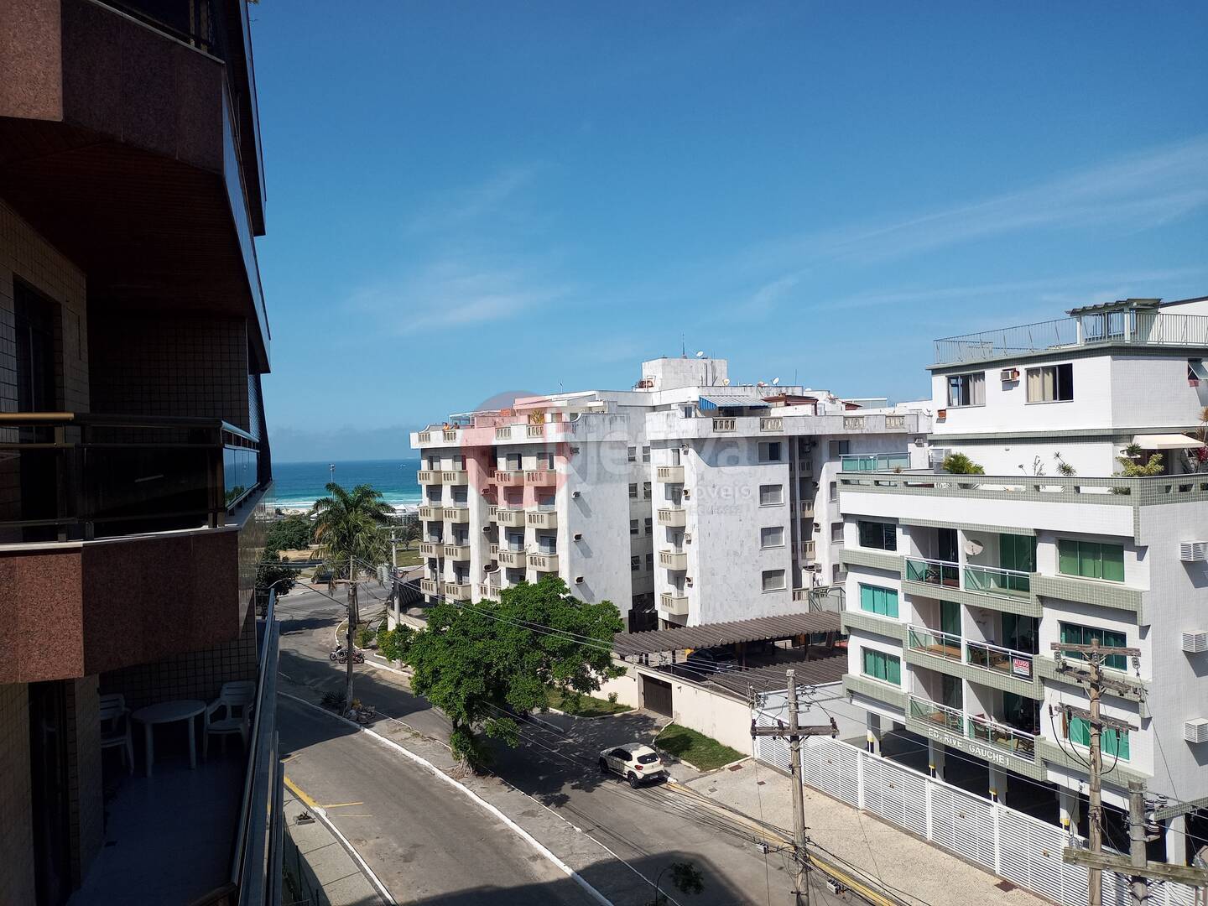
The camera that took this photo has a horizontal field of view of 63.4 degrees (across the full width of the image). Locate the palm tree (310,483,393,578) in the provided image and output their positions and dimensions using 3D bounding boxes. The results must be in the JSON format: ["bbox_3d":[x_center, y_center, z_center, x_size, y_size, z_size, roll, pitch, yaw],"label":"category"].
[{"bbox_3d":[-22.507,9.060,86.734,7.600,12.800,7.600,-2,0,0],"label":"palm tree"}]

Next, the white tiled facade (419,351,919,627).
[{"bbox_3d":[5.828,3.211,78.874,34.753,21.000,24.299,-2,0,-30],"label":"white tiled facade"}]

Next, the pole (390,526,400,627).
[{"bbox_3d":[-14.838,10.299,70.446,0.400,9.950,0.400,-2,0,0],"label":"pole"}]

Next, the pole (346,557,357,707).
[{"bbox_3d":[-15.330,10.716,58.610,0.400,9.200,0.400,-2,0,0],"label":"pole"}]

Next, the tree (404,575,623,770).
[{"bbox_3d":[-4.434,10.525,48.321,10.800,9.000,10.000,-2,0,0],"label":"tree"}]

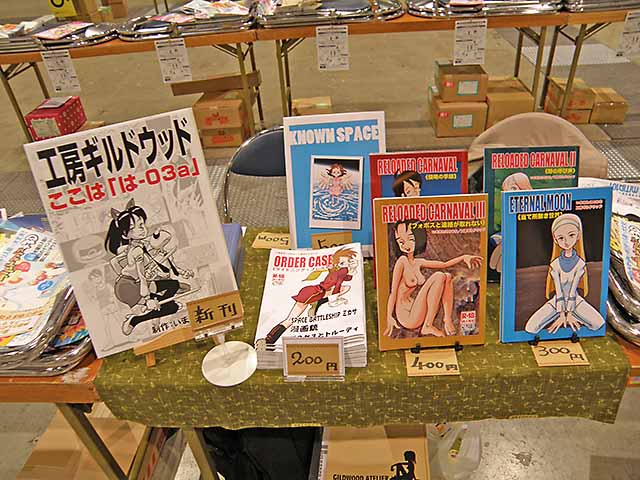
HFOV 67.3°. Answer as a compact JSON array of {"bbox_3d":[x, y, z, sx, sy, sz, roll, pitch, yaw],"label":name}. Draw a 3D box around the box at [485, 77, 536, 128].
[{"bbox_3d":[1.198,-0.886,3.177,0.285,0.255,0.350,-2,36,3],"label":"box"}]

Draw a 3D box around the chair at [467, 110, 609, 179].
[{"bbox_3d":[0.646,0.072,1.471,0.480,0.790,0.480,1,37,8],"label":"chair"}]

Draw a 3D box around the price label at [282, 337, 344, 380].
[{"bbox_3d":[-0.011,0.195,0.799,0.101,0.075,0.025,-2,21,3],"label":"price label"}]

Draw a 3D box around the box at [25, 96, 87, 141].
[{"bbox_3d":[-1.806,-0.834,3.298,0.225,0.165,0.330,-2,36,3],"label":"box"}]

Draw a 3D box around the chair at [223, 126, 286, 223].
[{"bbox_3d":[-0.063,0.100,1.516,0.480,0.785,0.480,-1,36,6],"label":"chair"}]

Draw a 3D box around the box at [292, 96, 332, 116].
[{"bbox_3d":[-0.044,-0.855,3.296,0.265,0.200,0.230,-2,36,3],"label":"box"}]

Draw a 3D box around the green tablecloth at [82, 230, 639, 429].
[{"bbox_3d":[0.069,0.154,1.027,0.900,0.145,0.460,-2,36,3],"label":"green tablecloth"}]

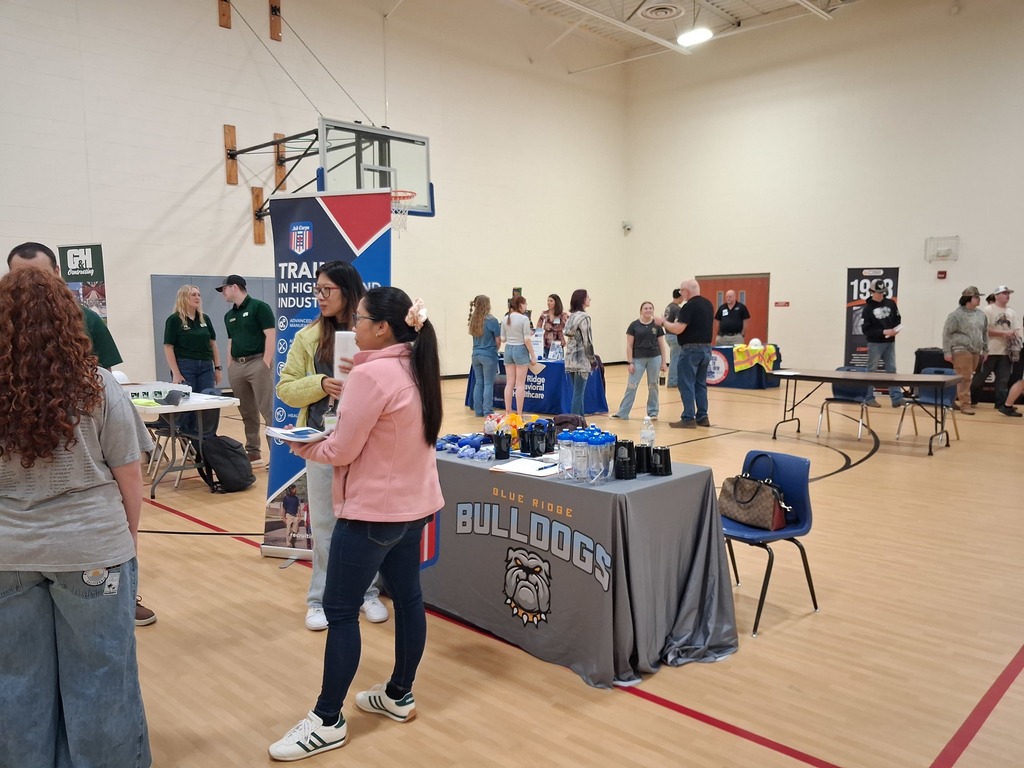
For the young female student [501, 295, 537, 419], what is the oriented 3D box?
[{"bbox_3d":[0.048,-0.373,10.817,0.470,1.641,0.330,2,6,20],"label":"young female student"}]

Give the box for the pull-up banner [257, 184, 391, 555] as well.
[{"bbox_3d":[-1.044,-0.013,4.695,0.840,2.120,0.220,1,5,17],"label":"pull-up banner"}]

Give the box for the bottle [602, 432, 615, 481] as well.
[{"bbox_3d":[0.414,0.302,3.460,0.074,0.213,0.074,0,5,0],"label":"bottle"}]

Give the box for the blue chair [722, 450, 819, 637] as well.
[{"bbox_3d":[1.148,0.717,3.848,0.530,0.740,0.480,-4,7,-36],"label":"blue chair"}]

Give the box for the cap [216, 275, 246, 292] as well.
[{"bbox_3d":[-2.651,-0.947,7.550,0.275,0.155,0.180,-9,7,-17],"label":"cap"}]

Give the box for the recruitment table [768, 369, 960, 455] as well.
[{"bbox_3d":[3.806,0.281,8.750,1.830,0.740,0.760,4,7,43],"label":"recruitment table"}]

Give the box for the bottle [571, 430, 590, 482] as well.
[{"bbox_3d":[0.296,0.306,3.422,0.074,0.213,0.074,0,5,0],"label":"bottle"}]

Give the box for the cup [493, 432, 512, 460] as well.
[{"bbox_3d":[-0.044,0.292,3.808,0.092,0.125,0.092,0,5,0],"label":"cup"}]

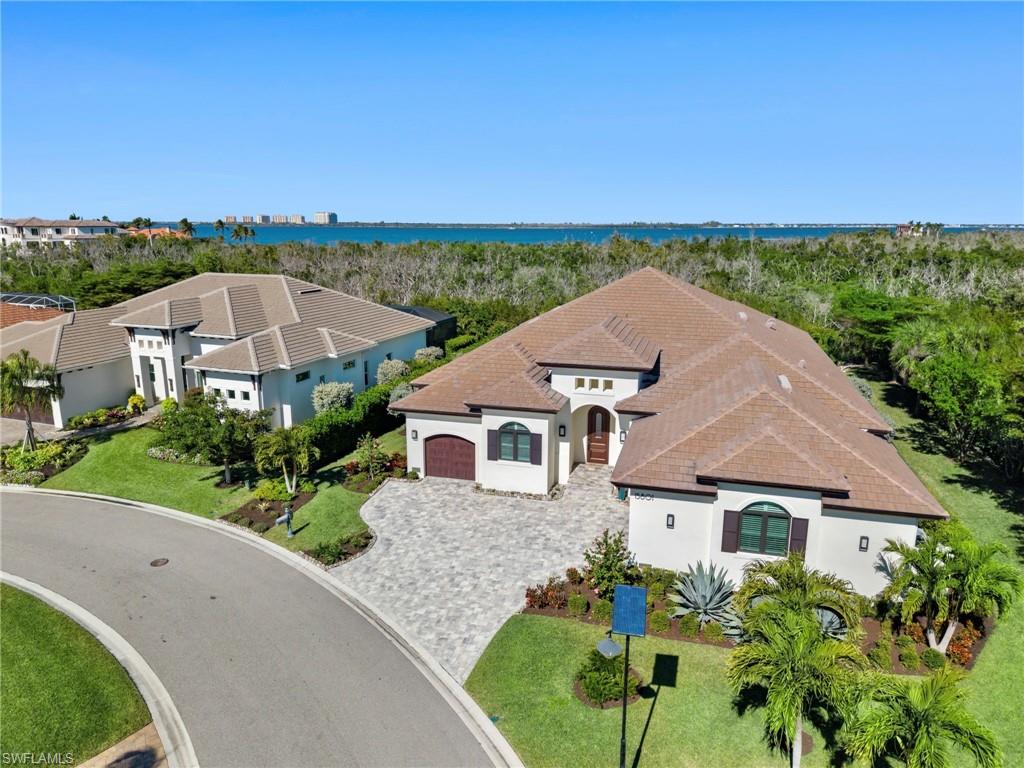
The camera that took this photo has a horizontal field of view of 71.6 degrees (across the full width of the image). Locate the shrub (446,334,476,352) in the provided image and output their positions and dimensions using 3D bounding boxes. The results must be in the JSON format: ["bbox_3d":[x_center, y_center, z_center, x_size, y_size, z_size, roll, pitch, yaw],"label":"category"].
[{"bbox_3d":[-5.379,-4.289,71.713,1.200,1.250,5.000,4,13,15],"label":"shrub"}]

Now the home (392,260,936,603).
[{"bbox_3d":[7.714,-1.899,42.962,24.453,9.610,39.060,4,13,15],"label":"home"}]

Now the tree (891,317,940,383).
[{"bbox_3d":[32.018,-2.545,56.017,4.000,5.300,4.000,4,13,15],"label":"tree"}]

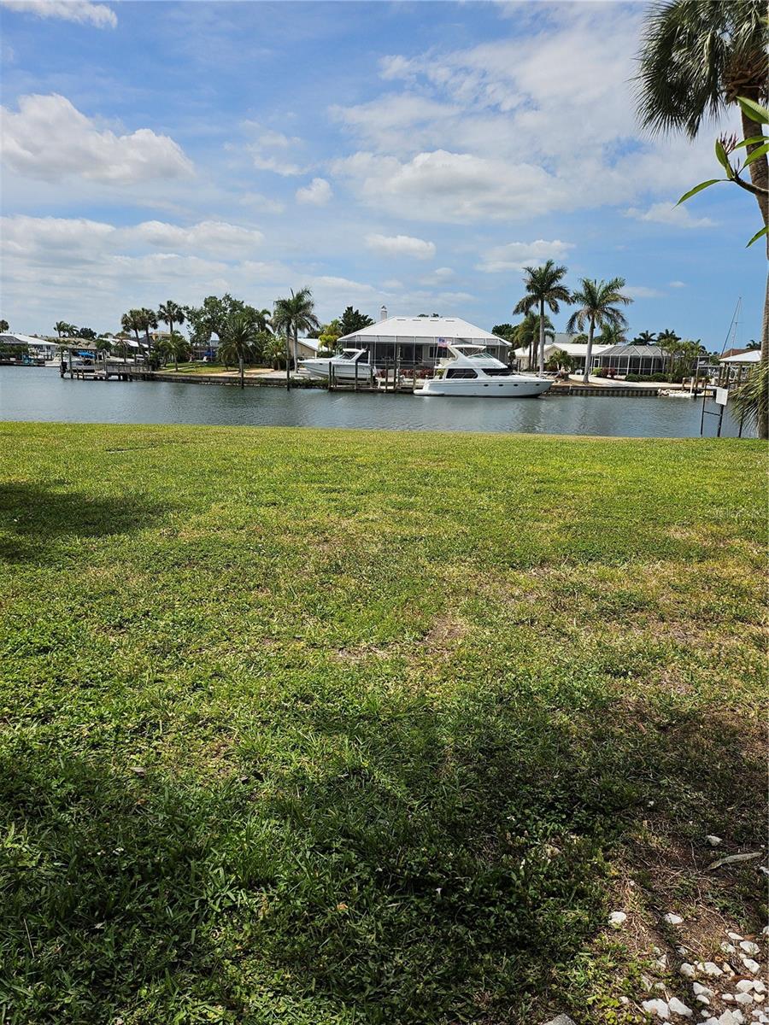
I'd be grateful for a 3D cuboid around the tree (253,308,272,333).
[{"bbox_3d":[-16.646,-23.825,97.225,3.040,8.020,2.890,1,12,0],"label":"tree"}]

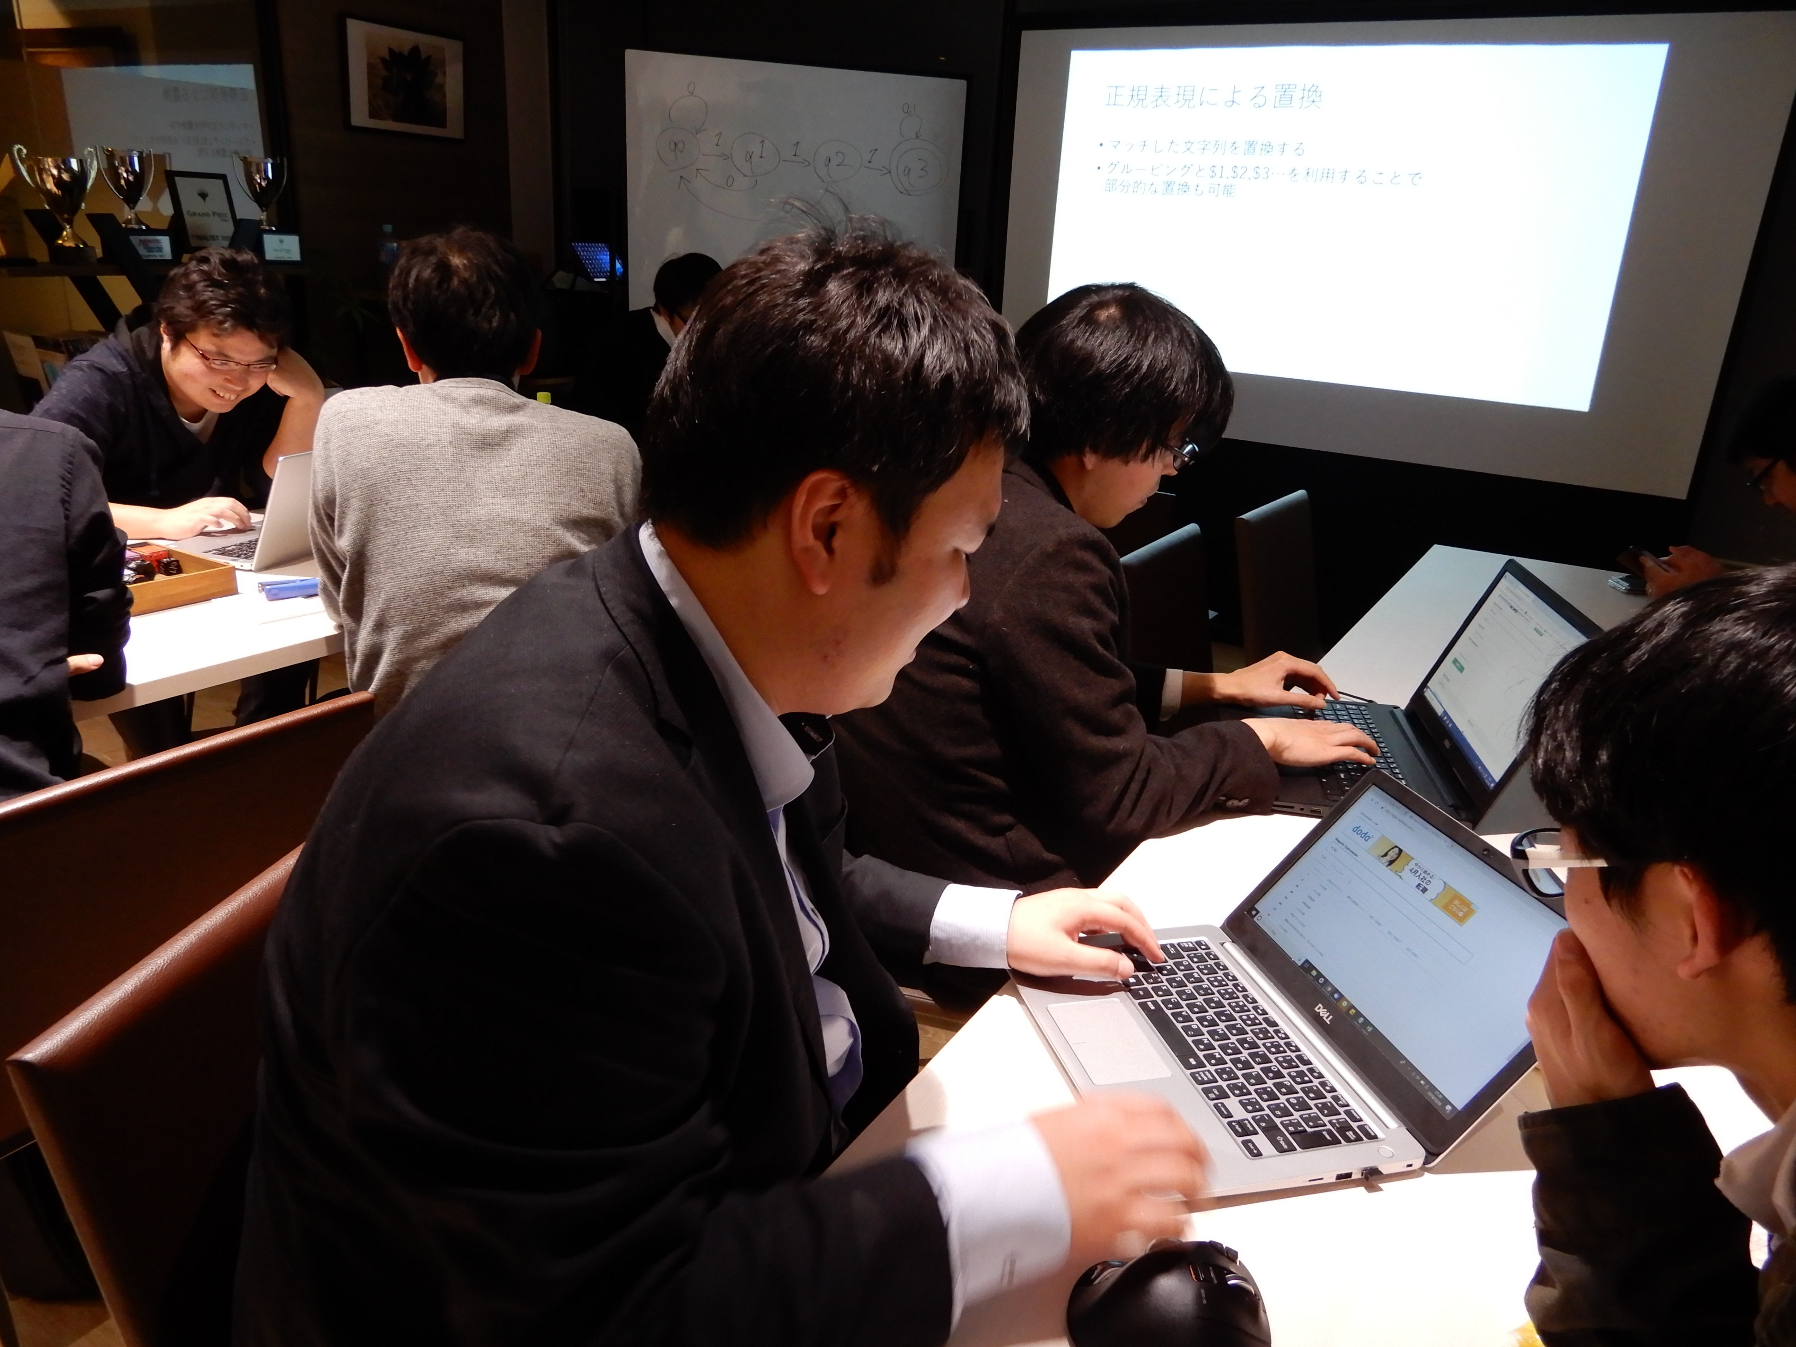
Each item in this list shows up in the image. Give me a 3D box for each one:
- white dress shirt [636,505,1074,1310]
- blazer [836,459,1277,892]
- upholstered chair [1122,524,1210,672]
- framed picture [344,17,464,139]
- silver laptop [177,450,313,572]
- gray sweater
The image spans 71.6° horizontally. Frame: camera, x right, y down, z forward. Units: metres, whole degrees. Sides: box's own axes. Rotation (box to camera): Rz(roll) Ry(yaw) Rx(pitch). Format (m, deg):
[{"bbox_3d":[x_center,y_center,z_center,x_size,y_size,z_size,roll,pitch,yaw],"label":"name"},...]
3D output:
[{"bbox_3d":[-0.110,0.243,0.880,0.430,0.670,0.510,6,21,7],"label":"white dress shirt"},{"bbox_3d":[0.221,0.074,1.507,0.480,0.660,0.540,10,22,17],"label":"blazer"},{"bbox_3d":[0.658,0.192,2.304,0.540,0.805,0.430,15,24,29],"label":"upholstered chair"},{"bbox_3d":[-1.785,-2.148,4.501,0.025,0.367,0.515,15,24,28],"label":"framed picture"},{"bbox_3d":[-1.050,-0.331,2.216,0.325,0.220,0.325,14,23,26],"label":"silver laptop"},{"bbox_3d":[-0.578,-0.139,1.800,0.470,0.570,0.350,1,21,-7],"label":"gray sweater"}]

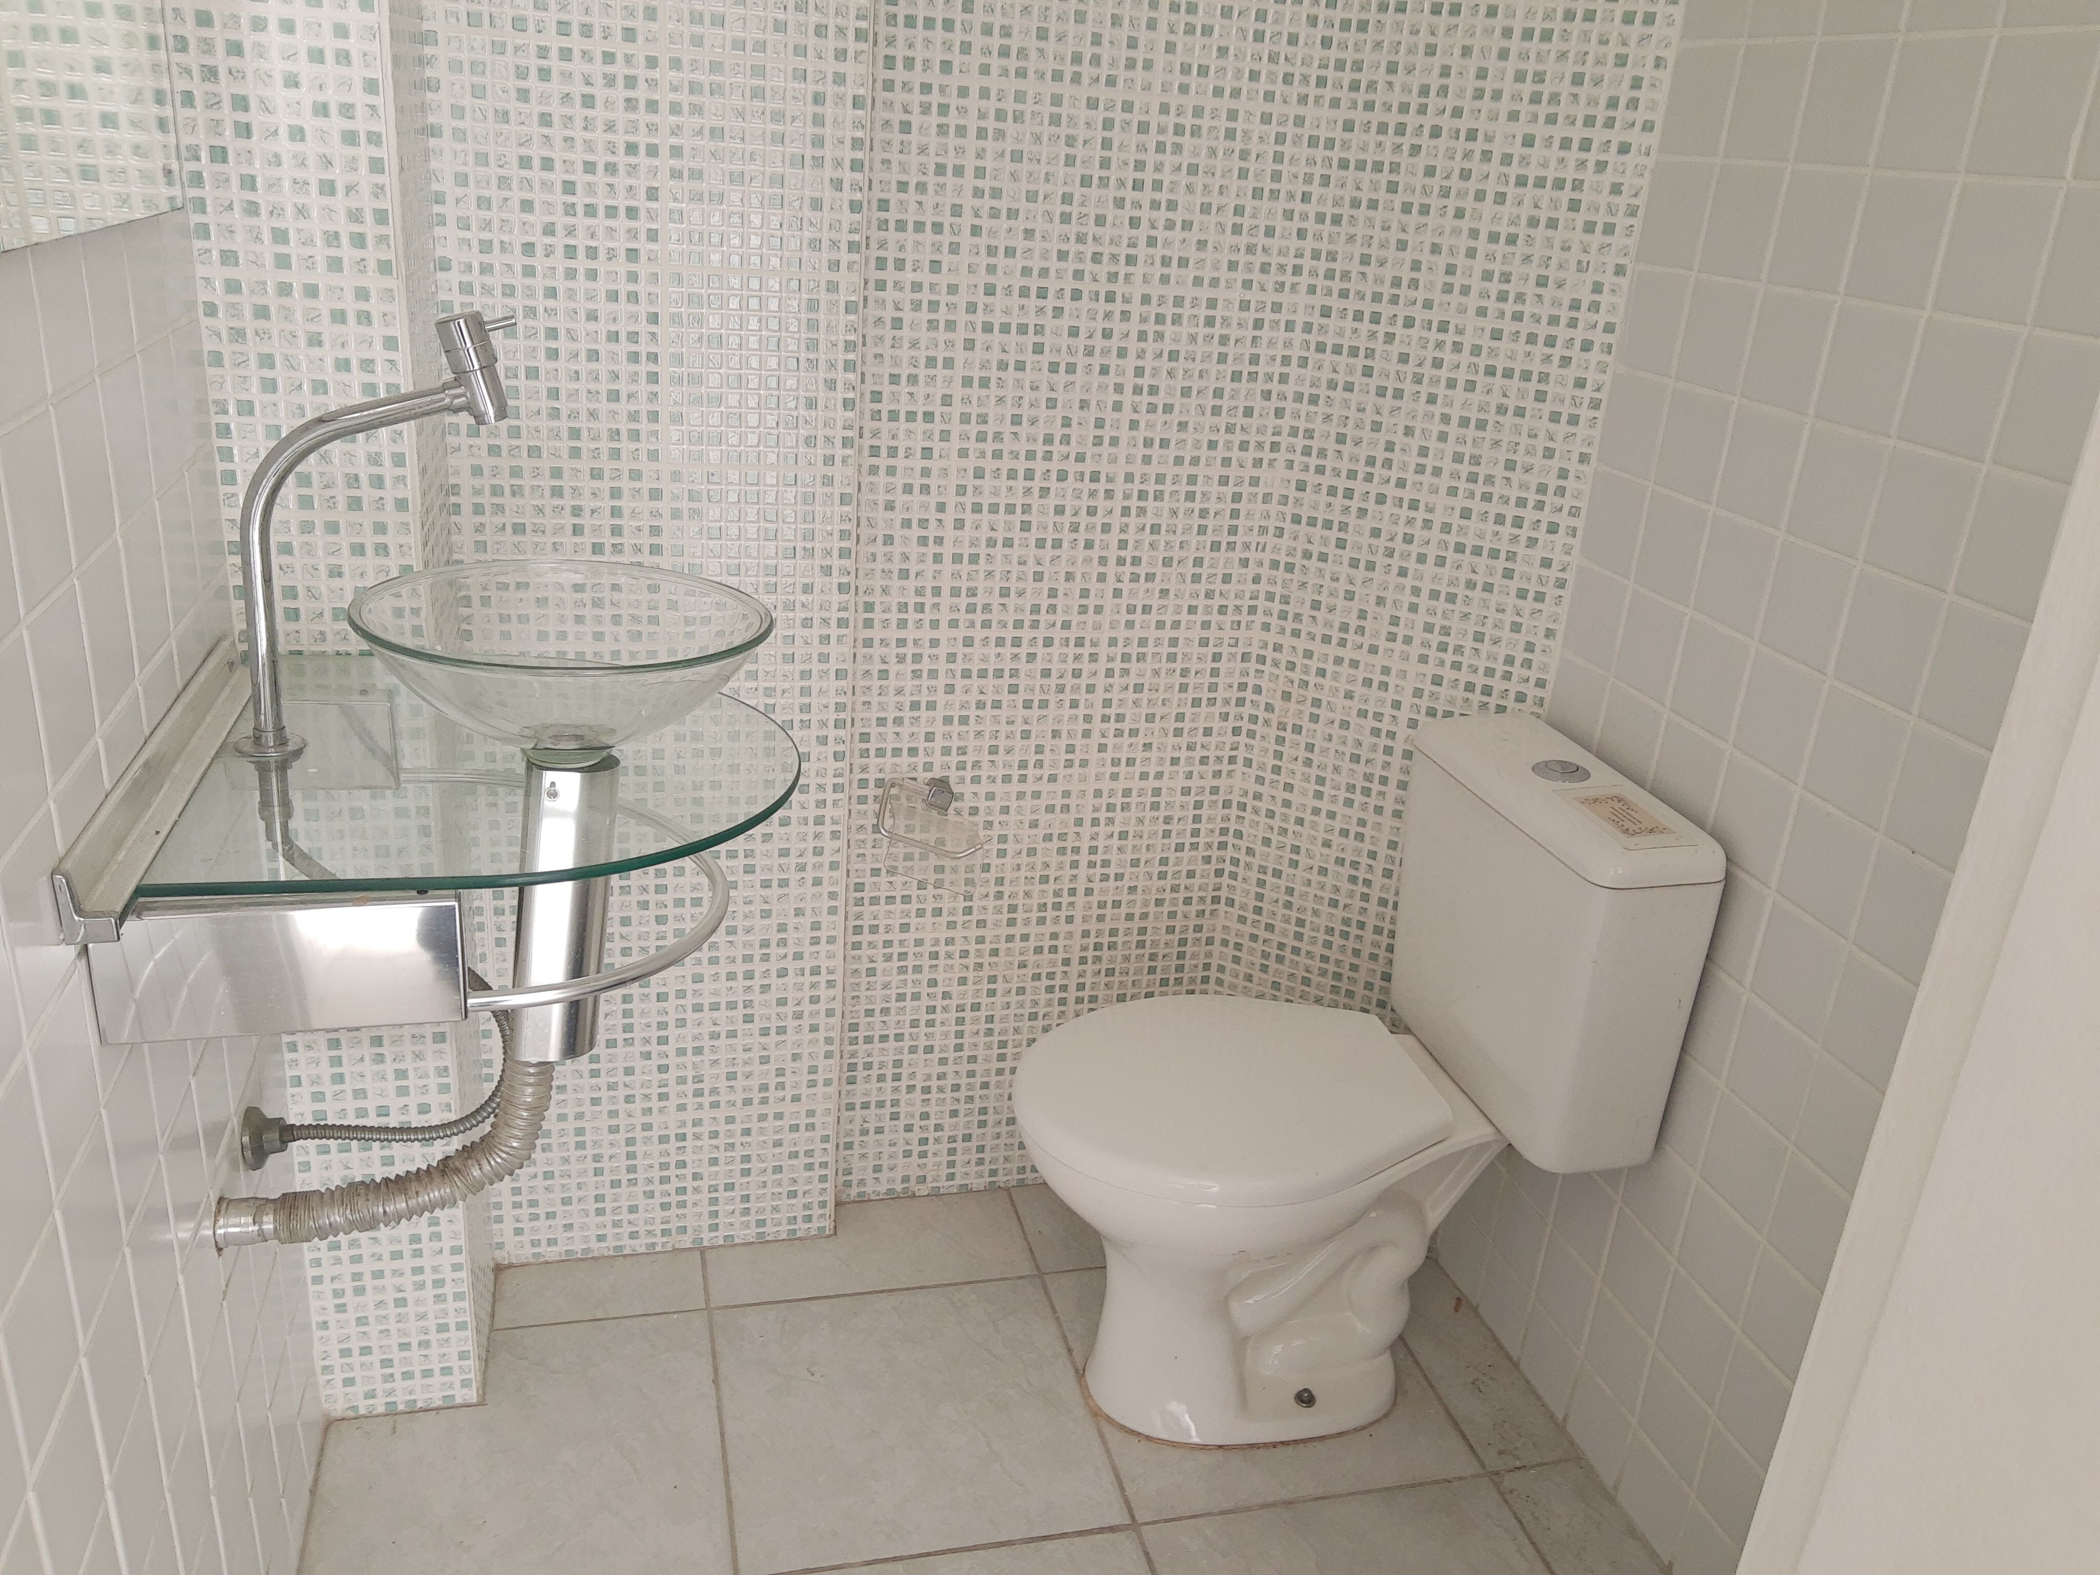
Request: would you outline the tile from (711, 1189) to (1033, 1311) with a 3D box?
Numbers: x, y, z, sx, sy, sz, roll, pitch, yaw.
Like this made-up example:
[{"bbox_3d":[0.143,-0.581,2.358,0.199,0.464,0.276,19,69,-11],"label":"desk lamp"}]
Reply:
[{"bbox_3d":[-0.233,0.597,2.045,0.410,0.010,0.180,-1,22,-15],"label":"tile"}]

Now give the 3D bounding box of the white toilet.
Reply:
[{"bbox_3d":[0.272,0.343,1.738,0.638,0.756,0.396,-1,22,-15],"label":"white toilet"}]

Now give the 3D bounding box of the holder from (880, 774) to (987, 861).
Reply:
[{"bbox_3d":[-0.139,0.044,1.906,0.141,0.094,0.070,-1,22,-15],"label":"holder"}]

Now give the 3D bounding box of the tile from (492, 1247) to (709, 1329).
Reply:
[{"bbox_3d":[-0.546,0.617,1.932,0.254,0.010,0.118,-1,22,-15],"label":"tile"}]

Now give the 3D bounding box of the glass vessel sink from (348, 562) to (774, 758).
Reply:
[{"bbox_3d":[-0.374,-0.084,1.222,0.301,0.121,0.301,-1,22,-15],"label":"glass vessel sink"}]

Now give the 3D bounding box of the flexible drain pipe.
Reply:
[{"bbox_3d":[-0.542,0.300,1.298,0.265,0.143,0.074,-1,22,-15],"label":"flexible drain pipe"}]

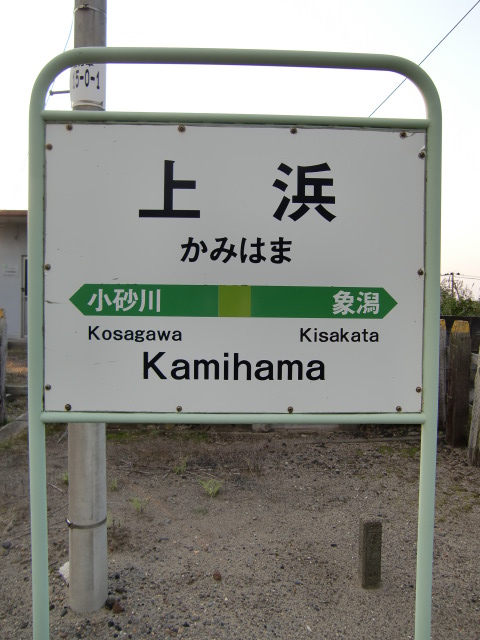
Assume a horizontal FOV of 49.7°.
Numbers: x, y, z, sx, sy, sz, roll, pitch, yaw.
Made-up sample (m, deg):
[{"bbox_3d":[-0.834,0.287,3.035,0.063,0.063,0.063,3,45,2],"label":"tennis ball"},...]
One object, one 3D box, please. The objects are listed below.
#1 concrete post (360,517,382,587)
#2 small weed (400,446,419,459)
[{"bbox_3d":[0.709,1.267,2.819,0.097,0.345,0.097,0,2,2],"label":"concrete post"},{"bbox_3d":[1.723,1.332,5.260,0.180,0.080,0.160,0,2,0],"label":"small weed"}]

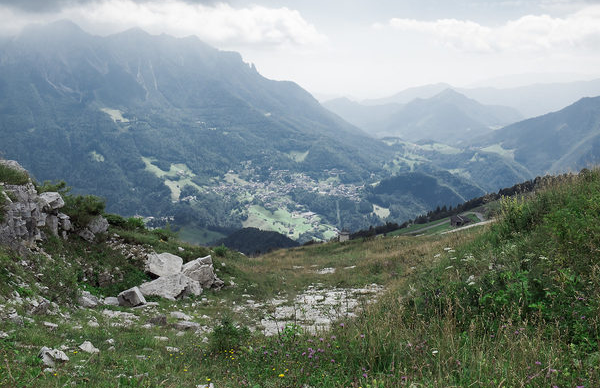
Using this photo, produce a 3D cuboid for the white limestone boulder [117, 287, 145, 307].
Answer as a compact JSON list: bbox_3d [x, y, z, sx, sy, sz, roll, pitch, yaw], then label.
[{"bbox_3d":[-3.185,1.950,14.200,0.530,0.360,0.430,0,8,0],"label":"white limestone boulder"}]

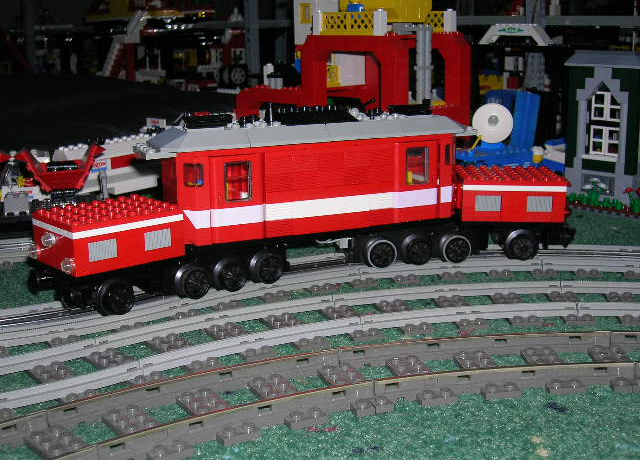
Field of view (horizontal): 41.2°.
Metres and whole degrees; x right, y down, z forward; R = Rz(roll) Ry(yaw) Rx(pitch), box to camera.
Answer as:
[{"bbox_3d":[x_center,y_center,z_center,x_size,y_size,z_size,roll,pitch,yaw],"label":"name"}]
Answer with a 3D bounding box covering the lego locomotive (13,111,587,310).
[{"bbox_3d":[0.003,-0.024,0.507,0.342,0.104,0.072,-6,14,-21],"label":"lego locomotive"}]

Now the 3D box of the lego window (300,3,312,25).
[{"bbox_3d":[-0.011,-0.217,0.853,0.016,0.019,0.008,11,17,39],"label":"lego window"}]

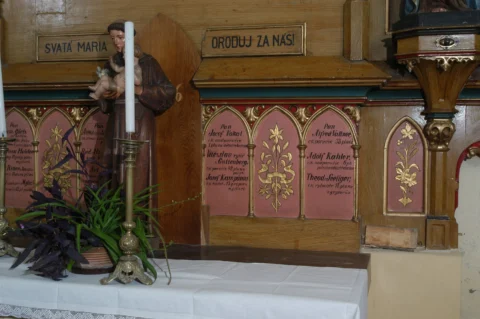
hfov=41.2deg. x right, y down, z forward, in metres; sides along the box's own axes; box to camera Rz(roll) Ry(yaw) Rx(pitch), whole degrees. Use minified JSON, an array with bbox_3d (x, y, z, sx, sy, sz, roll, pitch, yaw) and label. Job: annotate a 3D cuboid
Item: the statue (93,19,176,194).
[{"bbox_3d":[-0.573,-0.134,3.482,0.385,1.244,0.320,1,4,20],"label":"statue"}]

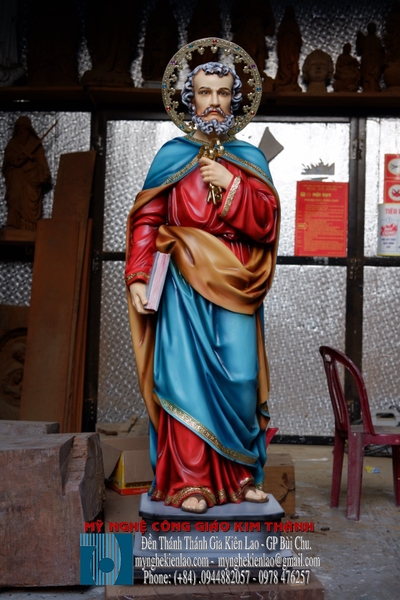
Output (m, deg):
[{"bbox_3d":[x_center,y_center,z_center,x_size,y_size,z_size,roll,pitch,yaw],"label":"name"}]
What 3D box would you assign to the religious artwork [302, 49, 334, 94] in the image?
[{"bbox_3d":[0.859,-1.651,6.400,0.232,0.348,0.230,2,-3,-1],"label":"religious artwork"}]

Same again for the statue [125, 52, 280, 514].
[{"bbox_3d":[0.009,-0.083,3.120,0.551,1.681,0.420,2,-3,-1],"label":"statue"}]

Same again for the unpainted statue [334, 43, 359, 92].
[{"bbox_3d":[1.061,-1.677,6.400,0.203,0.383,0.190,2,-3,-1],"label":"unpainted statue"}]

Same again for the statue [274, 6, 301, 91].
[{"bbox_3d":[0.634,-1.808,6.400,0.217,0.648,0.190,2,-3,-1],"label":"statue"}]

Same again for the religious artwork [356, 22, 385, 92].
[{"bbox_3d":[1.235,-1.750,6.400,0.203,0.530,0.170,2,-3,-1],"label":"religious artwork"}]

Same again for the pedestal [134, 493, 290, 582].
[{"bbox_3d":[0.036,0.837,3.176,0.525,0.216,0.445,1,-2,-3],"label":"pedestal"}]

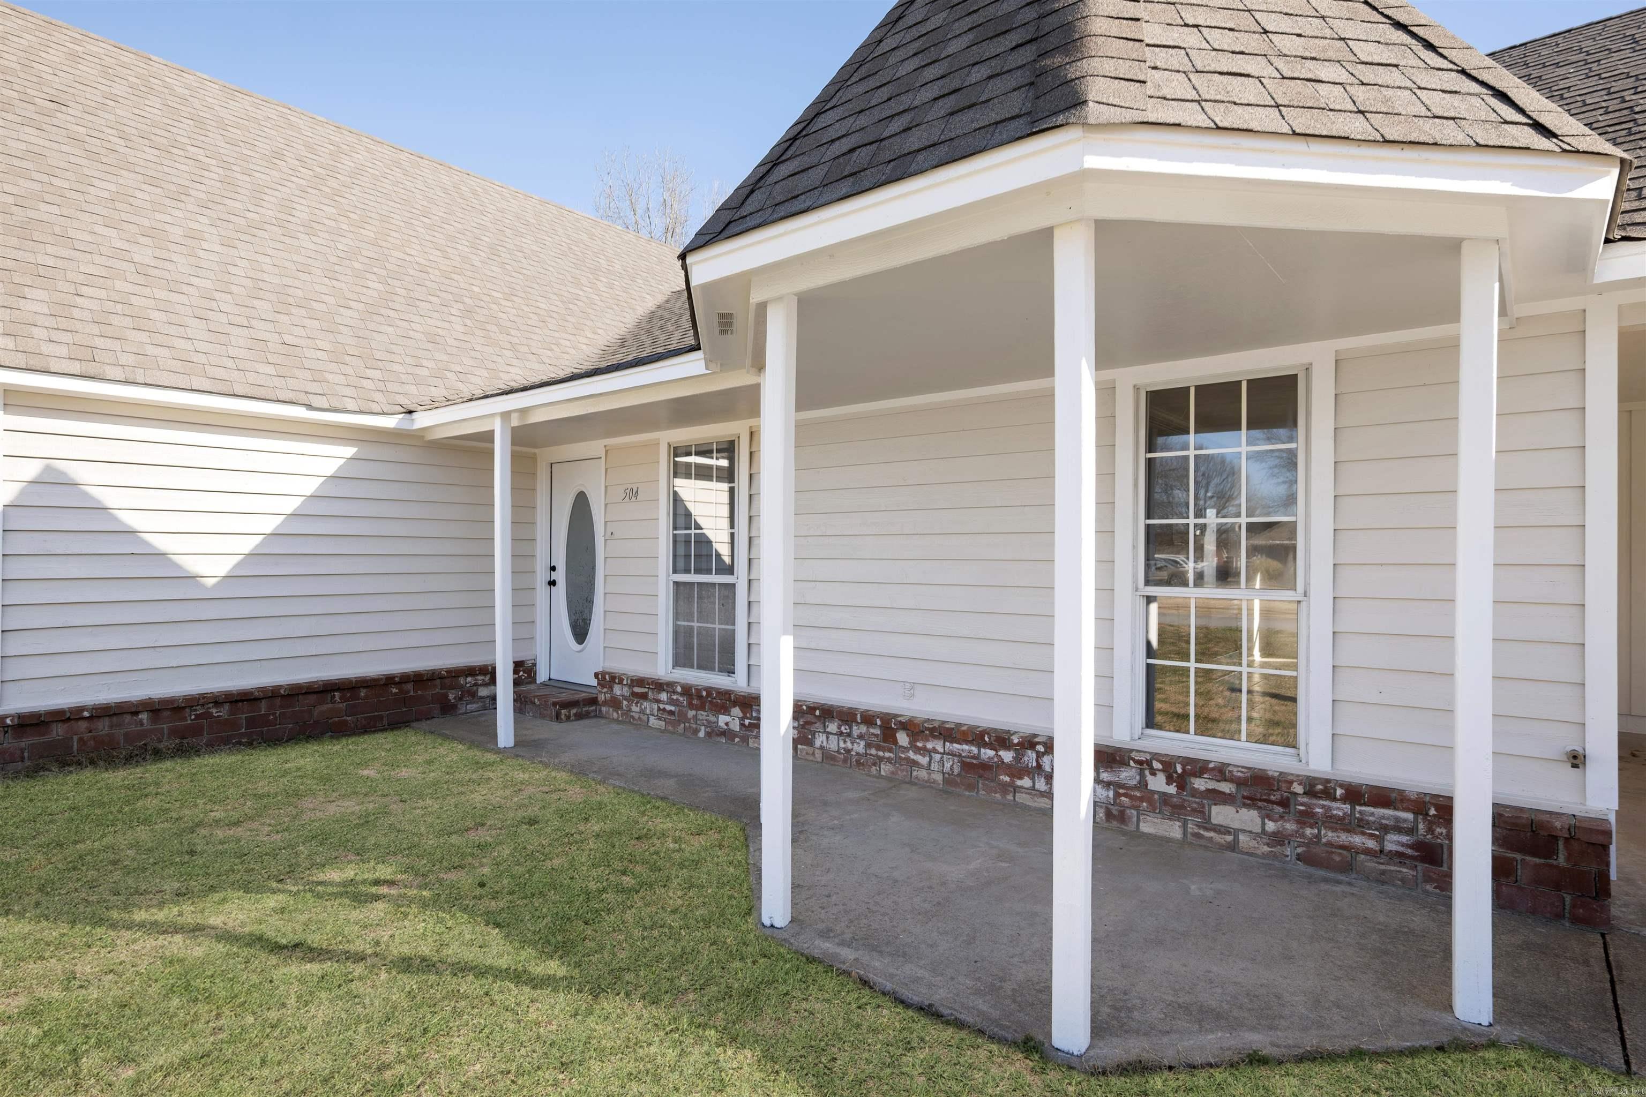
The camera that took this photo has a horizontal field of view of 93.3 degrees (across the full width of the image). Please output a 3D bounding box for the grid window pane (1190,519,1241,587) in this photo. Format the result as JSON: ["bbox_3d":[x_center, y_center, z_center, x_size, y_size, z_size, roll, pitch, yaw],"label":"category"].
[{"bbox_3d":[1.980,0.034,3.907,0.222,0.338,0.025,0,0,37],"label":"grid window pane"}]

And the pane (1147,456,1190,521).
[{"bbox_3d":[1.794,-0.315,4.048,0.219,0.337,0.025,0,0,37],"label":"pane"}]

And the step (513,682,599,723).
[{"bbox_3d":[-2.484,1.406,7.074,0.940,0.180,0.450,0,0,37],"label":"step"}]

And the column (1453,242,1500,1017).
[{"bbox_3d":[2.015,0.255,2.409,0.090,2.385,0.090,0,0,38],"label":"column"}]

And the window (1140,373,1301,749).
[{"bbox_3d":[1.934,0.062,3.822,0.734,1.778,0.080,0,0,37],"label":"window"}]

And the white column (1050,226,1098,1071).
[{"bbox_3d":[0.752,0.263,2.332,0.090,2.430,0.090,0,0,37],"label":"white column"}]

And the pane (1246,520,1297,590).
[{"bbox_3d":[2.137,0.030,3.712,0.215,0.325,0.030,0,0,38],"label":"pane"}]

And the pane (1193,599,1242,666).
[{"bbox_3d":[1.982,0.419,3.902,0.226,0.347,0.025,0,0,37],"label":"pane"}]

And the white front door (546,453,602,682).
[{"bbox_3d":[-2.223,0.222,7.163,0.914,2.040,0.050,0,0,38],"label":"white front door"}]

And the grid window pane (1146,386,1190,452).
[{"bbox_3d":[1.797,-0.664,4.050,0.218,0.345,0.025,0,0,37],"label":"grid window pane"}]

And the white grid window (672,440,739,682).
[{"bbox_3d":[-0.931,0.070,6.076,0.750,1.790,0.060,0,0,38],"label":"white grid window"}]

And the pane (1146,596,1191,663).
[{"bbox_3d":[1.794,0.421,4.041,0.217,0.345,0.025,0,0,37],"label":"pane"}]

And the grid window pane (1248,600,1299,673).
[{"bbox_3d":[2.141,0.414,3.711,0.215,0.340,0.030,0,0,38],"label":"grid window pane"}]

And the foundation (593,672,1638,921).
[{"bbox_3d":[0.547,1.229,4.855,6.201,0.423,0.150,0,0,38],"label":"foundation"}]

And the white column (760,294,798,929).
[{"bbox_3d":[-0.162,0.248,2.998,0.090,2.385,0.090,0,0,38],"label":"white column"}]

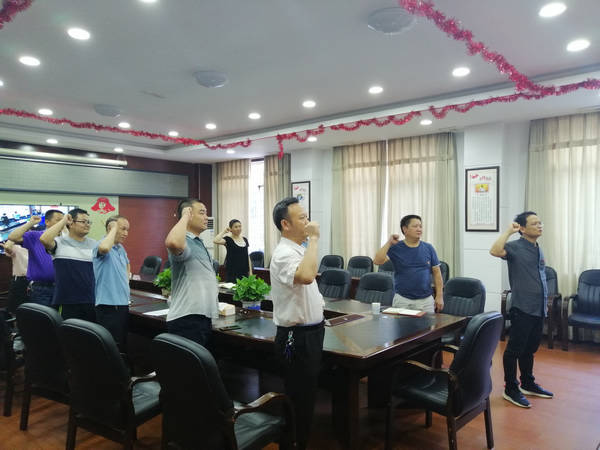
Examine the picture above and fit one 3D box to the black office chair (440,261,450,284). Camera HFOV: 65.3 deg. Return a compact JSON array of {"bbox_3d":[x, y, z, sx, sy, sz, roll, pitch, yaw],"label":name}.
[{"bbox_3d":[1.978,1.073,7.366,0.600,0.970,0.660,0,0,41],"label":"black office chair"}]

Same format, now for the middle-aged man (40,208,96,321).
[{"bbox_3d":[-2.084,0.719,4.250,0.380,1.720,0.580,0,0,32],"label":"middle-aged man"}]

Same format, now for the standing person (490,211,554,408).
[{"bbox_3d":[2.030,0.720,4.250,0.620,1.710,0.440,0,0,-37],"label":"standing person"}]

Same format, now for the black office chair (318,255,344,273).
[{"bbox_3d":[0.470,1.057,8.722,0.600,0.980,0.630,0,0,41],"label":"black office chair"}]

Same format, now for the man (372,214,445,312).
[{"bbox_3d":[1.111,0.730,4.750,0.660,1.680,0.400,0,0,-34],"label":"man"}]

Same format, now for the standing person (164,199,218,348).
[{"bbox_3d":[-0.742,0.712,3.200,0.360,1.740,0.540,0,0,20],"label":"standing person"}]

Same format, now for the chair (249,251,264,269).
[{"bbox_3d":[-1.153,1.063,10.074,0.600,0.970,0.660,0,0,41],"label":"chair"}]

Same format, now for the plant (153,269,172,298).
[{"bbox_3d":[-1.615,0.734,5.751,0.380,0.400,0.380,0,0,41],"label":"plant"}]

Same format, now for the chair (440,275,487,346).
[{"bbox_3d":[1.701,1.085,5.120,0.600,0.970,0.660,0,0,41],"label":"chair"}]

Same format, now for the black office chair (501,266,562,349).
[{"bbox_3d":[3.176,1.066,6.392,0.600,0.980,0.630,0,0,41],"label":"black office chair"}]

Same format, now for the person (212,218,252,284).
[{"bbox_3d":[-1.053,0.742,7.300,0.620,1.640,0.420,0,0,-40],"label":"person"}]

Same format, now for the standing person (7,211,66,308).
[{"bbox_3d":[-2.674,0.713,4.800,0.450,1.730,0.620,0,0,32],"label":"standing person"}]

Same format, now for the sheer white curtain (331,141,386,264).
[{"bbox_3d":[1.085,-0.015,8.814,1.270,3.040,0.150,0,0,41],"label":"sheer white curtain"}]

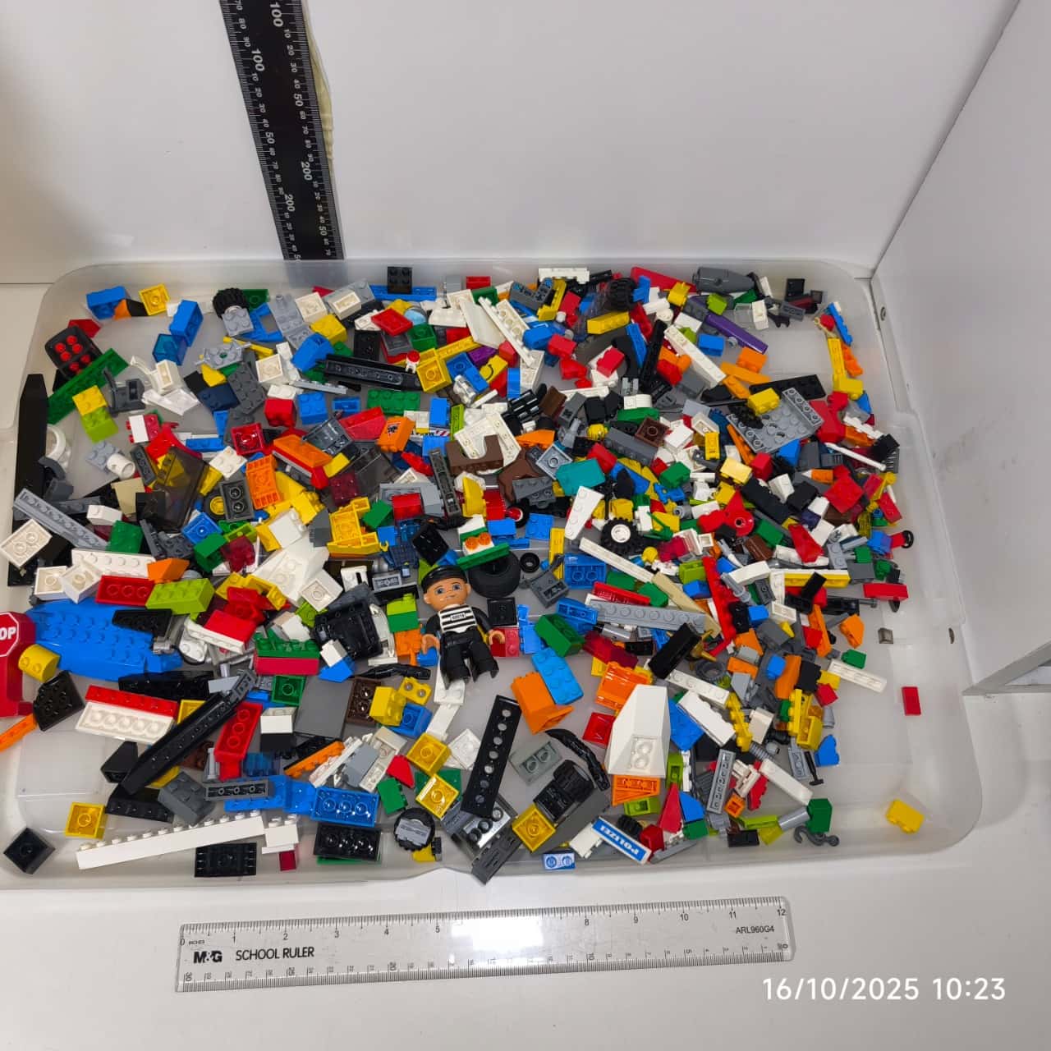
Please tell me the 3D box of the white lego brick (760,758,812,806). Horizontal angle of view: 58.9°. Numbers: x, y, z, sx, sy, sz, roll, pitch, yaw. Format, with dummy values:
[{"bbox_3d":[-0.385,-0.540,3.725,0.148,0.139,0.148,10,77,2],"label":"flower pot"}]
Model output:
[{"bbox_3d":[0.143,0.141,0.512,0.032,0.003,0.008,36,70,0],"label":"white lego brick"}]

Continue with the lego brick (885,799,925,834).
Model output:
[{"bbox_3d":[0.202,0.156,0.498,0.016,0.008,0.011,31,68,17],"label":"lego brick"}]

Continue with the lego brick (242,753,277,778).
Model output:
[{"bbox_3d":[-0.142,0.128,0.500,0.016,0.008,0.011,-3,69,4],"label":"lego brick"}]

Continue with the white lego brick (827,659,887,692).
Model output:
[{"bbox_3d":[0.191,0.088,0.540,0.032,0.005,0.008,22,64,8],"label":"white lego brick"}]

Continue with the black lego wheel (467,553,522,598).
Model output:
[{"bbox_3d":[-0.018,0.027,0.534,0.030,0.015,0.030,1,55,-2],"label":"black lego wheel"}]

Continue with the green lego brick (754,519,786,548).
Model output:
[{"bbox_3d":[0.142,0.005,0.550,0.016,0.009,0.011,34,68,-3],"label":"green lego brick"}]

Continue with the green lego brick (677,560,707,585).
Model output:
[{"bbox_3d":[0.100,0.028,0.549,0.016,0.011,0.008,-11,33,-7],"label":"green lego brick"}]

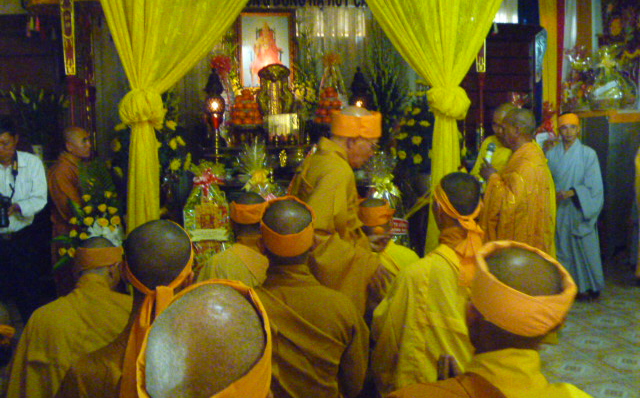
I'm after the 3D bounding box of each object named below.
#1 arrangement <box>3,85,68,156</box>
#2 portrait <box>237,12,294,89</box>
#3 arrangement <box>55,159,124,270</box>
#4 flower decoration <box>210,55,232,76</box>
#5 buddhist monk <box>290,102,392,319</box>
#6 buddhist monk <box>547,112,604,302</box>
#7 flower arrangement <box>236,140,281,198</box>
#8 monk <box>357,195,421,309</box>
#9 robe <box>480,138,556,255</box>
[{"bbox_3d":[-2.206,-0.591,5.000,0.500,0.560,0.460,-2,6,-10],"label":"arrangement"},{"bbox_3d":[-0.528,-1.451,6.300,0.568,0.755,0.040,-3,7,-11],"label":"portrait"},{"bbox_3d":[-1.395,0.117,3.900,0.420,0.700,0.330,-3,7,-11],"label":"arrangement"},{"bbox_3d":[-0.746,-1.011,4.900,0.170,0.160,0.150,-2,6,-10],"label":"flower decoration"},{"bbox_3d":[0.106,0.397,2.884,0.450,1.600,0.500,-2,6,-9],"label":"buddhist monk"},{"bbox_3d":[2.319,0.060,5.771,0.490,1.640,0.370,3,8,35],"label":"buddhist monk"},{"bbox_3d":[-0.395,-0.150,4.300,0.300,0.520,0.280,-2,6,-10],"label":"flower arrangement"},{"bbox_3d":[0.353,0.587,3.728,0.500,1.169,0.580,-3,7,-11],"label":"monk"},{"bbox_3d":[1.303,0.295,4.233,0.480,1.340,0.500,1,7,20],"label":"robe"}]

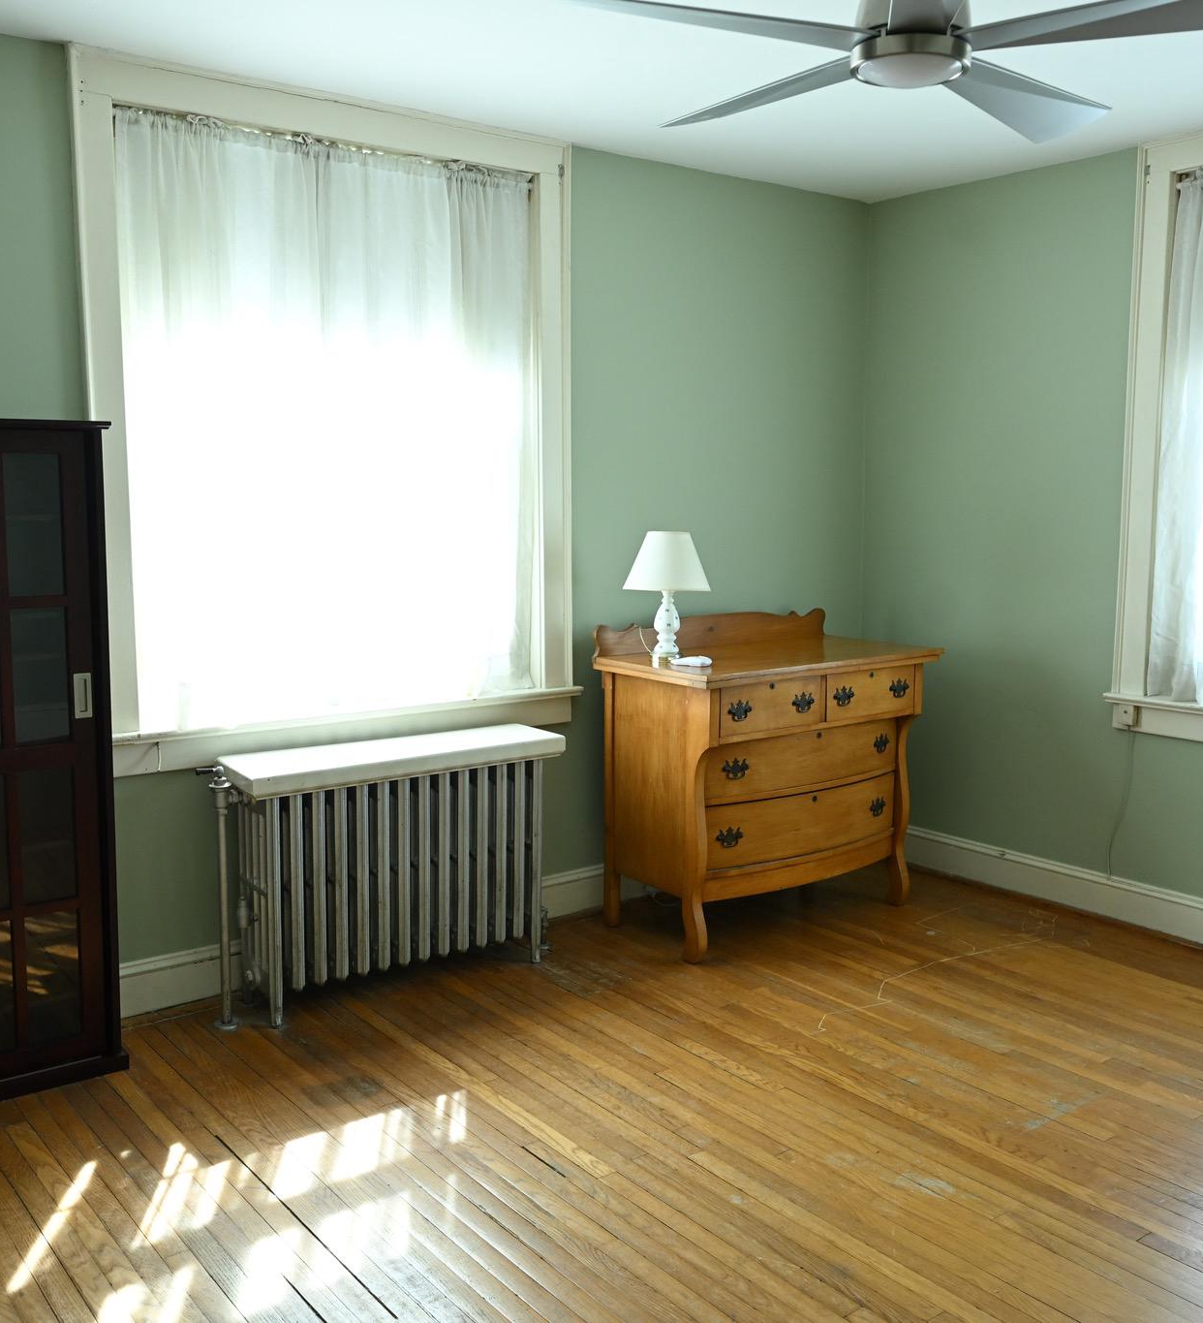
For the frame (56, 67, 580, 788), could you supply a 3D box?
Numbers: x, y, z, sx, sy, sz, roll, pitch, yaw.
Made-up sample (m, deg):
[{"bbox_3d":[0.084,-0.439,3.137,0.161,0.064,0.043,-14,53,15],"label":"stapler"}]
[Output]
[{"bbox_3d":[-0.707,-0.660,3.812,1.500,1.825,0.120,-5,9,-36],"label":"frame"}]

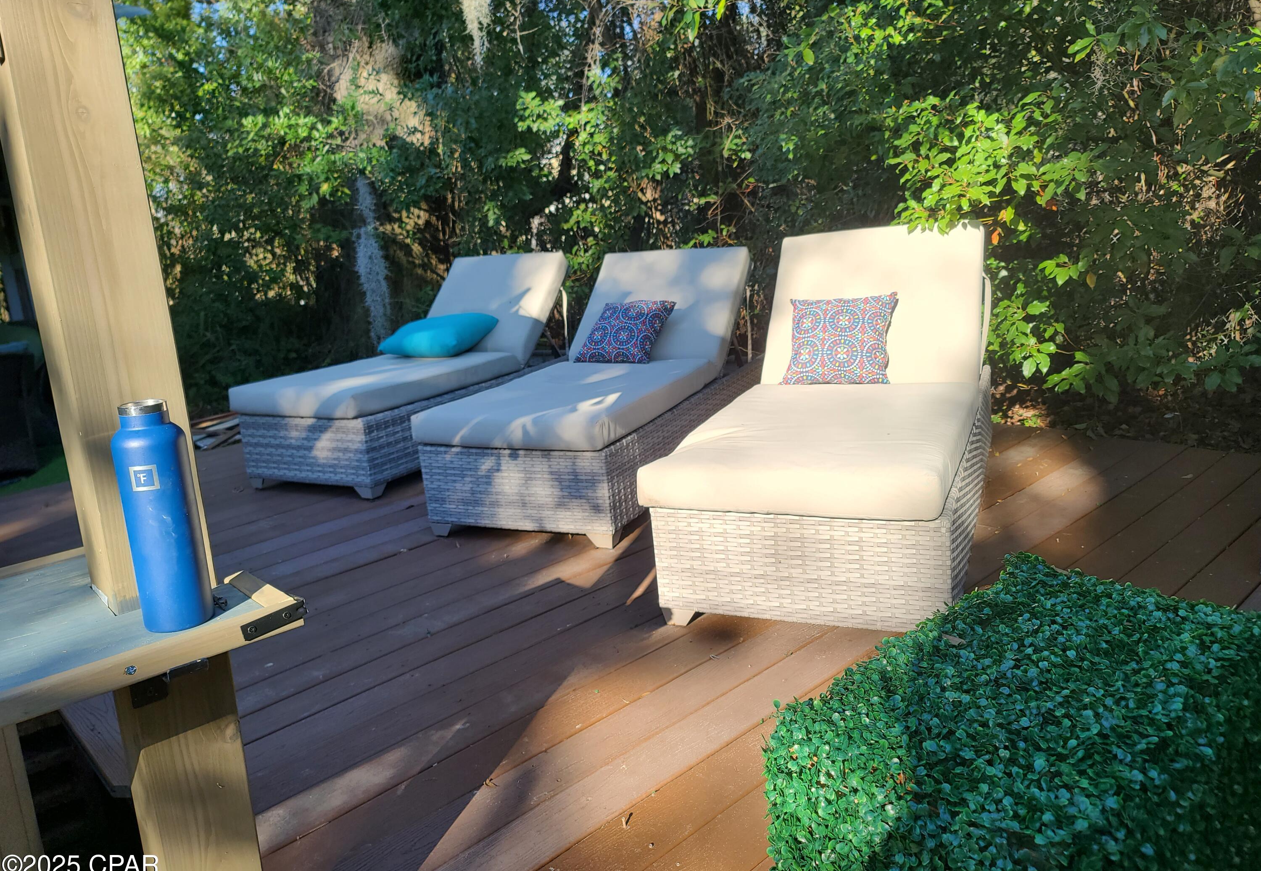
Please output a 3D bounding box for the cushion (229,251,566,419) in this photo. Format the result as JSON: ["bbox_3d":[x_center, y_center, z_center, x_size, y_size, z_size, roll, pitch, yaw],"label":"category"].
[{"bbox_3d":[-1.113,-0.587,4.797,0.765,0.590,1.895,2,15,27],"label":"cushion"}]

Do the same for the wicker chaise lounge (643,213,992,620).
[{"bbox_3d":[0.768,-0.183,3.110,0.780,0.965,2.035,1,15,24],"label":"wicker chaise lounge"}]

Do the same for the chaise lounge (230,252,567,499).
[{"bbox_3d":[-1.061,-0.435,4.897,0.770,0.940,2.030,2,15,27],"label":"chaise lounge"}]

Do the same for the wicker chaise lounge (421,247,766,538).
[{"bbox_3d":[-0.046,-0.307,4.026,0.770,0.920,2.030,1,15,24],"label":"wicker chaise lounge"}]

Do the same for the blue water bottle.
[{"bbox_3d":[-0.571,0.096,1.111,0.080,0.275,0.080,-6,13,-12],"label":"blue water bottle"}]

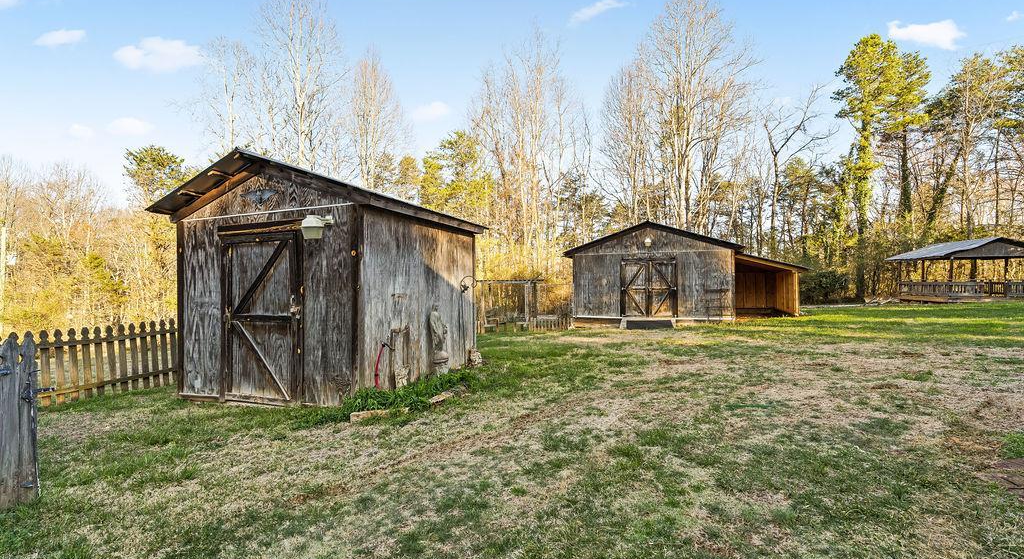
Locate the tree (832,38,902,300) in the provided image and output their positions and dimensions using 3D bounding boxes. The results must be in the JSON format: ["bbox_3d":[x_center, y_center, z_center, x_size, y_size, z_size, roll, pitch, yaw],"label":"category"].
[{"bbox_3d":[27.669,-8.756,31.000,4.800,20.470,4.600,-1,-1,0],"label":"tree"}]

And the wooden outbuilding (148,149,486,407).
[{"bbox_3d":[-2.680,0.068,6.418,3.400,3.120,3.540,-1,-1,20],"label":"wooden outbuilding"}]

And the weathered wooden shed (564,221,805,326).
[{"bbox_3d":[6.735,-0.162,16.955,8.200,4.000,5.100,-1,-1,18],"label":"weathered wooden shed"}]

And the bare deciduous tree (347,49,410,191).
[{"bbox_3d":[-12.157,-9.400,36.000,5.800,23.000,5.800,-1,-1,0],"label":"bare deciduous tree"}]

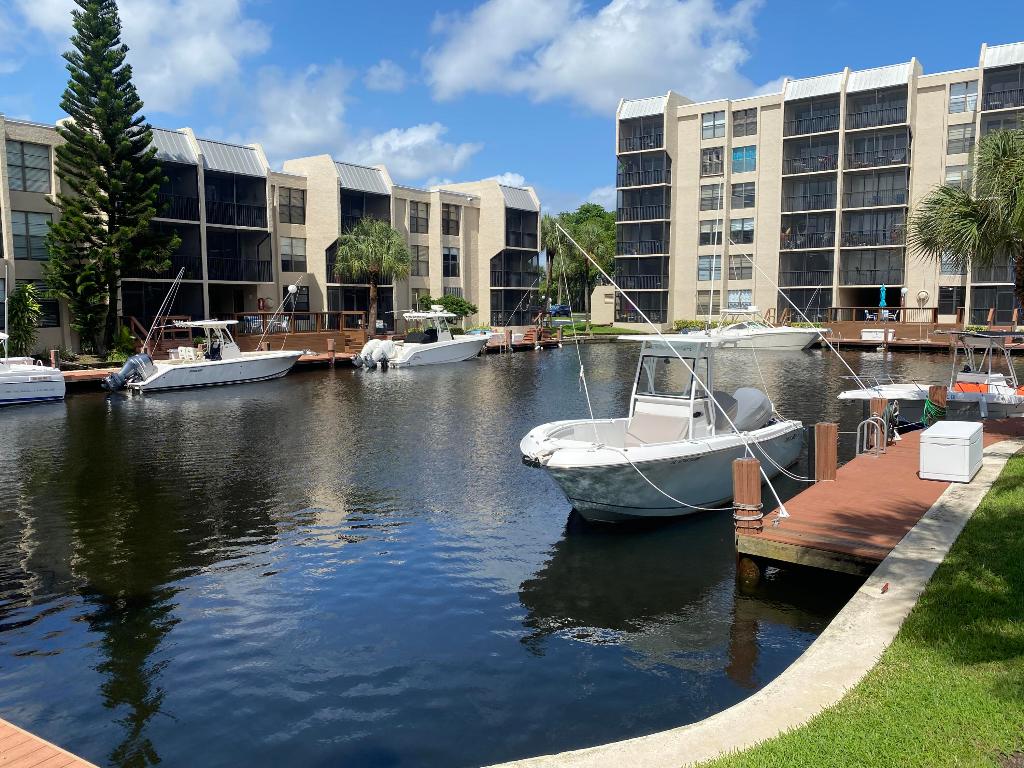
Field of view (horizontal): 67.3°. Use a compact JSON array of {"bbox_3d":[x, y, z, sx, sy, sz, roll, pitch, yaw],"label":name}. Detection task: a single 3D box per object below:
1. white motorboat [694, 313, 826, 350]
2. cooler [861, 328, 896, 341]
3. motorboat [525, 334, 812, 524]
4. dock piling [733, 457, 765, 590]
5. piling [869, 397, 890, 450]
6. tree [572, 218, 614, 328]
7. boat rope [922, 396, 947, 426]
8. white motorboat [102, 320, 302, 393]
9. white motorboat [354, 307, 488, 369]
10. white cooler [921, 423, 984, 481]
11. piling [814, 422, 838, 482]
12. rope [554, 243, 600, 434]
[{"bbox_3d":[14.579,-3.282,45.436,8.350,2.600,2.650,5,8,37],"label":"white motorboat"},{"bbox_3d":[22.465,-3.013,46.929,1.850,0.630,0.720,5,8,38],"label":"cooler"},{"bbox_3d":[2.430,0.492,11.865,2.400,2.430,6.900,5,8,38],"label":"motorboat"},{"bbox_3d":[2.534,1.439,8.193,0.300,1.290,0.300,5,8,39],"label":"dock piling"},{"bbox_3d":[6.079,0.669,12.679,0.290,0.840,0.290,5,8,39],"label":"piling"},{"bbox_3d":[5.982,-8.111,56.452,3.200,8.400,3.200,0,6,0],"label":"tree"},{"bbox_3d":[7.795,0.507,14.190,0.440,0.550,0.420,5,8,39],"label":"boat rope"},{"bbox_3d":[-10.496,-1.112,26.965,2.400,2.320,7.330,5,8,41],"label":"white motorboat"},{"bbox_3d":[-3.758,-2.281,36.097,2.550,2.650,8.350,5,8,40],"label":"white motorboat"},{"bbox_3d":[6.286,0.955,10.967,0.590,0.605,1.380,5,8,37],"label":"white cooler"},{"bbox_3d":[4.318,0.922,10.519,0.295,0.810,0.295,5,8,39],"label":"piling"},{"bbox_3d":[0.922,-0.553,10.502,0.520,2.600,0.350,0,6,0],"label":"rope"}]

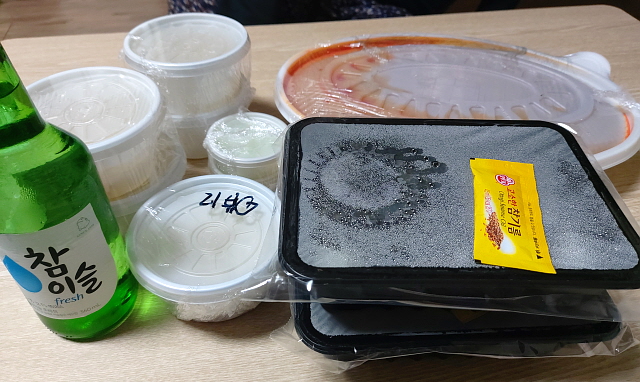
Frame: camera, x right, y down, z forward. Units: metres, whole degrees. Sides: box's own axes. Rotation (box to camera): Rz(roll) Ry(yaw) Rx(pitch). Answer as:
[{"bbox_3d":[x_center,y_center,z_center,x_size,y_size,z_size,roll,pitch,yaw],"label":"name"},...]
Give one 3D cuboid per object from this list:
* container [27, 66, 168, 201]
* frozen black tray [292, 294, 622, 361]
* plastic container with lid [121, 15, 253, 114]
[{"bbox_3d":[-0.172,-0.042,0.351,0.111,0.051,0.111,3,45,0],"label":"container"},{"bbox_3d":[0.082,0.058,0.337,0.200,0.052,0.137,-1,45,-5],"label":"frozen black tray"},{"bbox_3d":[-0.119,-0.118,0.430,0.109,0.051,0.109,3,45,0],"label":"plastic container with lid"}]

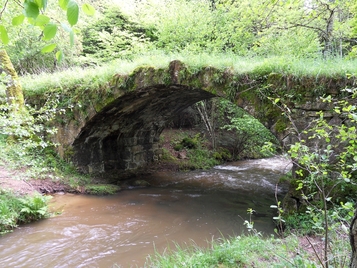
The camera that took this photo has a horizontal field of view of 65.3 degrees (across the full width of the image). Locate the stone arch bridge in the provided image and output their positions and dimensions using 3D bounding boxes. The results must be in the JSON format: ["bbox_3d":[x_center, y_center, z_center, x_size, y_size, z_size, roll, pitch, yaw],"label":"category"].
[{"bbox_3d":[0.319,-0.218,8.572,9.042,3.102,4.290,1,3,25],"label":"stone arch bridge"}]

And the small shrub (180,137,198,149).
[{"bbox_3d":[0.466,0.360,11.800,0.780,0.520,0.650,0,3,0],"label":"small shrub"}]

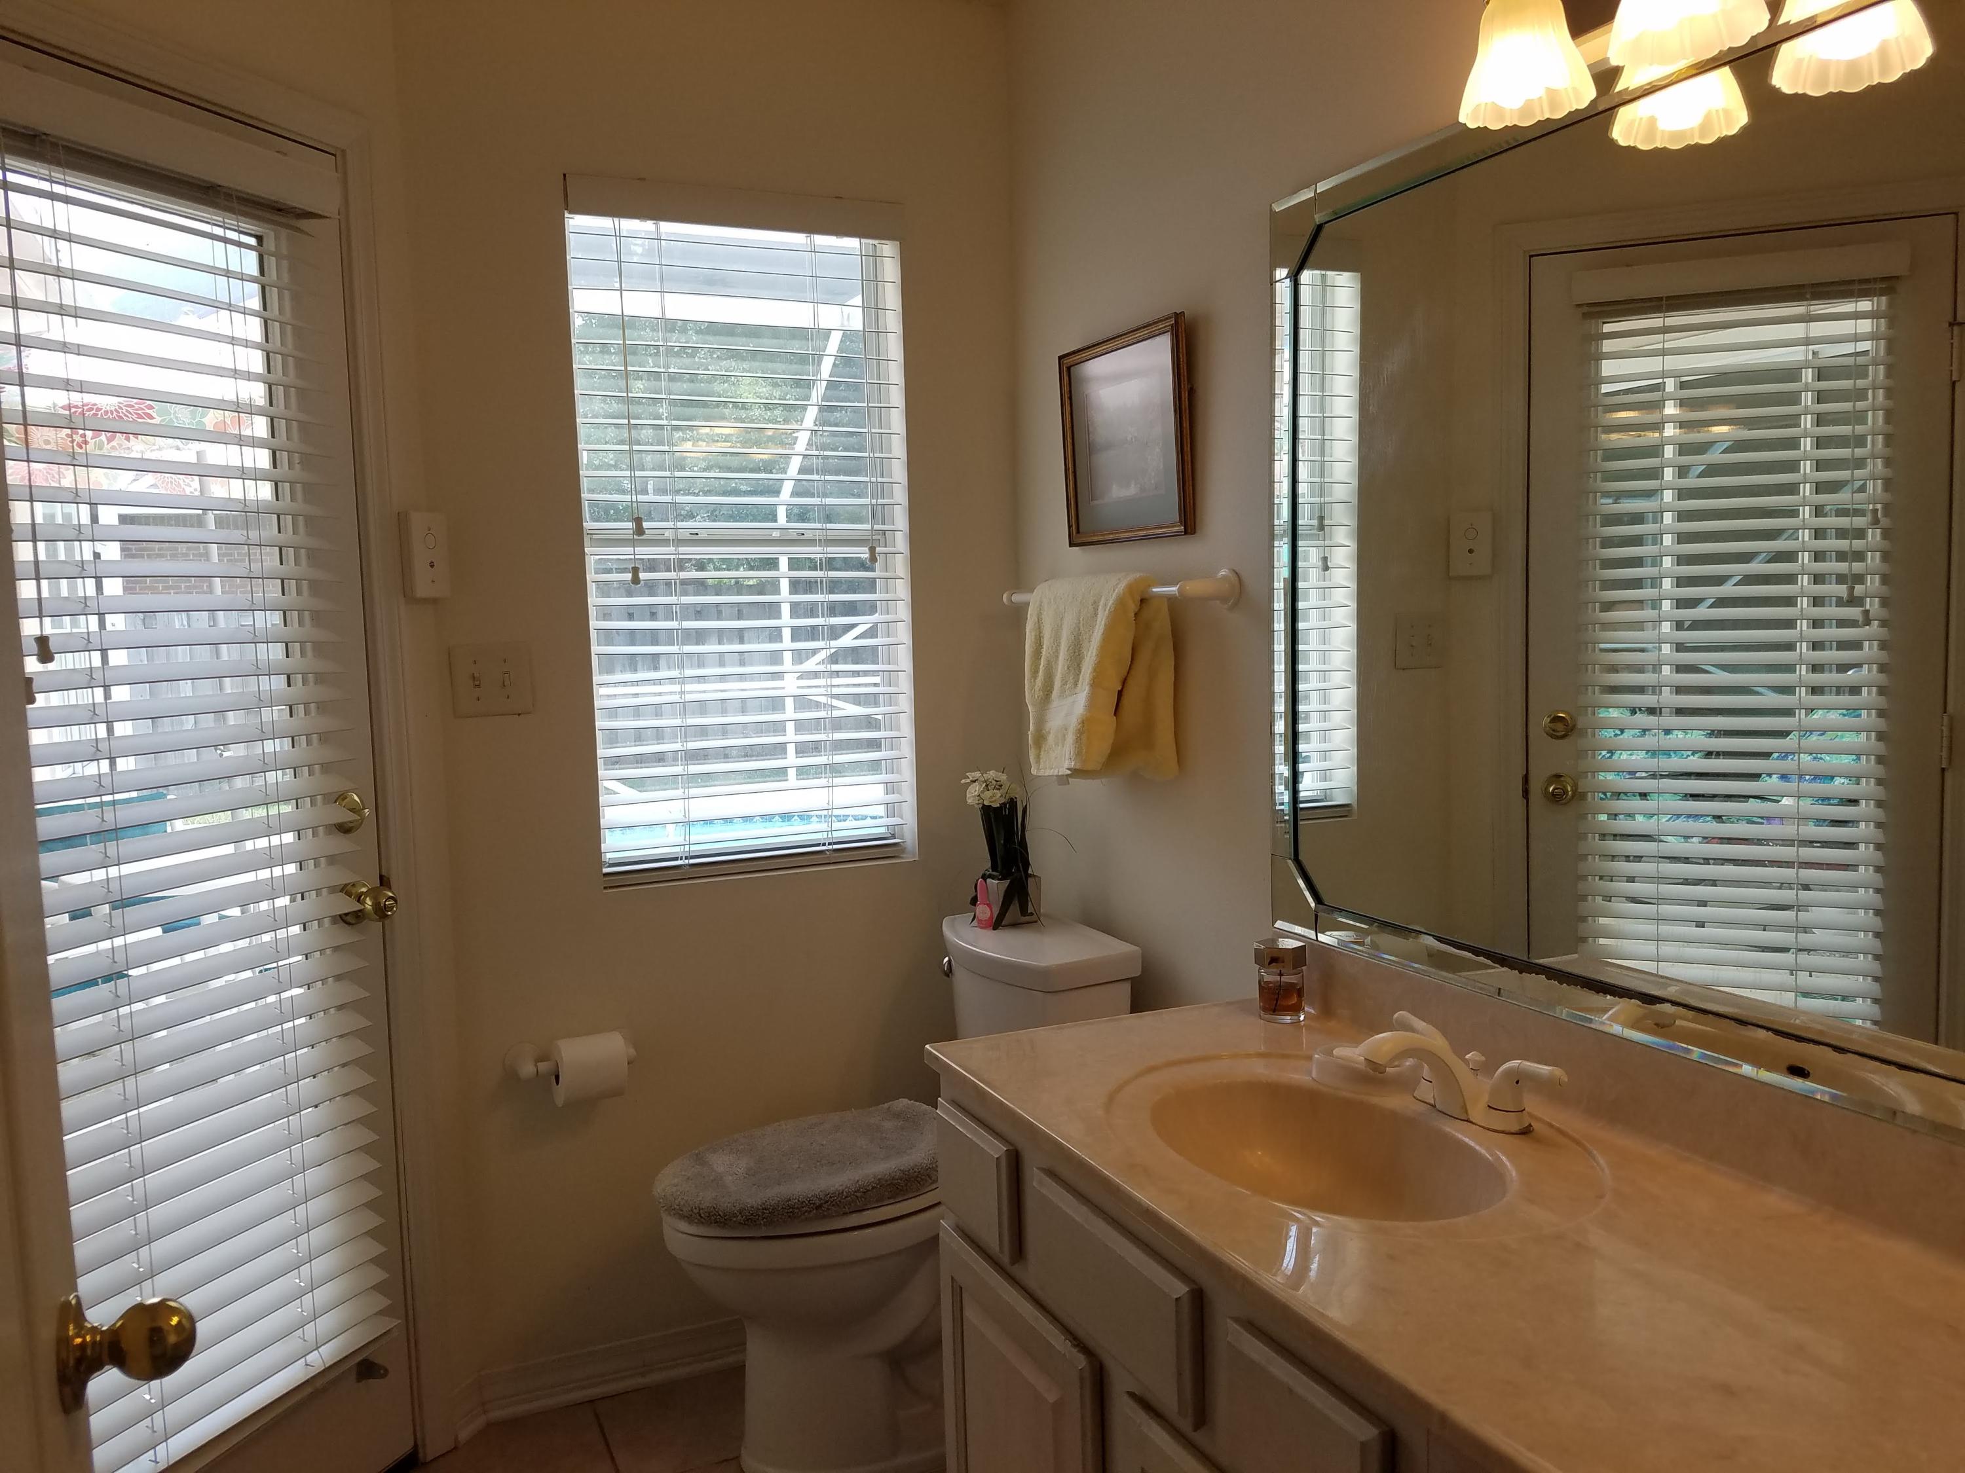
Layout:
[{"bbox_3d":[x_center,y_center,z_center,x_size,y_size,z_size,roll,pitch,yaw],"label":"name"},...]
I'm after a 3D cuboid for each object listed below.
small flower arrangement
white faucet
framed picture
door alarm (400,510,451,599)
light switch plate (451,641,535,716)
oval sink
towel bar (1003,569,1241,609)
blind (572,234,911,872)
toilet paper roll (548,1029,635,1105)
[{"bbox_3d":[0.030,0.199,2.582,0.109,0.275,0.109,-4,5,-24],"label":"small flower arrangement"},{"bbox_3d":[0.469,0.354,1.556,0.182,0.104,0.258,-4,5,-24],"label":"white faucet"},{"bbox_3d":[0.228,-0.479,2.370,0.020,0.326,0.378,-6,7,-24],"label":"framed picture"},{"bbox_3d":[-0.871,-0.285,2.313,0.026,0.131,0.079,0,5,21],"label":"door alarm"},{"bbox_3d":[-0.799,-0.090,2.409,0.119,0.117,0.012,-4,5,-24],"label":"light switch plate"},{"bbox_3d":[0.346,0.481,1.515,0.334,0.142,0.435,-4,5,-24],"label":"oval sink"},{"bbox_3d":[0.201,-0.231,2.388,0.096,0.056,0.632,-4,5,-24],"label":"towel bar"},{"bbox_3d":[-0.409,-0.331,2.607,0.572,1.113,0.061,-4,5,-24],"label":"blind"},{"bbox_3d":[-0.650,0.552,2.454,0.103,0.106,0.106,-4,5,-24],"label":"toilet paper roll"}]

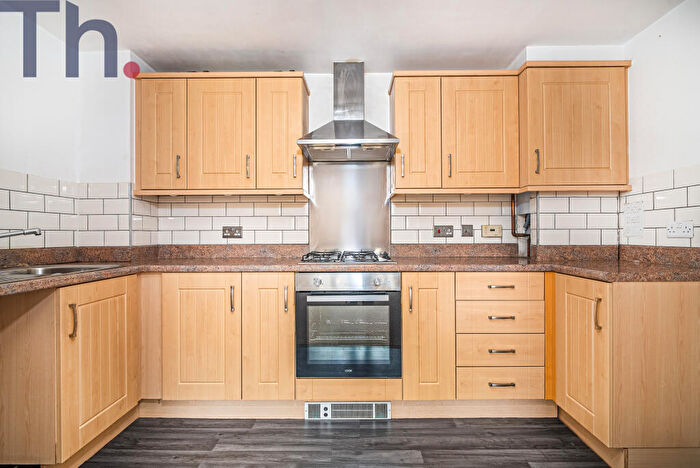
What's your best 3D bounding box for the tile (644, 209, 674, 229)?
[{"bbox_3d":[1.735,-0.085,1.743,0.010,0.100,0.190,0,0,0],"label":"tile"}]

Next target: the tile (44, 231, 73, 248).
[{"bbox_3d":[-1.770,0.033,1.894,0.010,0.100,0.195,0,0,0],"label":"tile"}]

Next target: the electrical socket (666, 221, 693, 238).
[{"bbox_3d":[1.700,-0.022,1.600,0.015,0.086,0.138,0,0,0],"label":"electrical socket"}]

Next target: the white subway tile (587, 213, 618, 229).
[{"bbox_3d":[1.608,-0.081,1.988,0.200,0.100,0.009,0,0,1],"label":"white subway tile"}]

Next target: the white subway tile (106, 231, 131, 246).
[{"bbox_3d":[-1.513,0.031,2.030,0.167,0.100,0.010,0,0,0],"label":"white subway tile"}]

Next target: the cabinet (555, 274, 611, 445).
[{"bbox_3d":[1.420,0.572,1.534,0.575,0.725,0.375,0,0,0],"label":"cabinet"}]

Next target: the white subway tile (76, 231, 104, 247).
[{"bbox_3d":[-1.685,0.031,2.030,0.172,0.100,0.010,0,0,0],"label":"white subway tile"}]

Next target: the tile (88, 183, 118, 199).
[{"bbox_3d":[-1.617,-0.281,2.043,0.198,0.100,0.010,0,0,0],"label":"tile"}]

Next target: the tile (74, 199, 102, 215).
[{"bbox_3d":[-1.690,-0.178,2.030,0.175,0.100,0.010,0,0,0],"label":"tile"}]

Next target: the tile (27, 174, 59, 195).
[{"bbox_3d":[-1.785,-0.278,1.816,0.010,0.100,0.193,0,0,0],"label":"tile"}]

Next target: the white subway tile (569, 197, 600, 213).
[{"bbox_3d":[1.497,-0.182,1.988,0.200,0.100,0.009,0,0,1],"label":"white subway tile"}]

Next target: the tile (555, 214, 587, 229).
[{"bbox_3d":[1.411,-0.078,1.985,0.200,0.100,0.010,0,0,0],"label":"tile"}]

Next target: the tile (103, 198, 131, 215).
[{"bbox_3d":[-1.516,-0.178,2.030,0.170,0.100,0.010,0,0,0],"label":"tile"}]

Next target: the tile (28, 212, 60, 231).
[{"bbox_3d":[-1.750,-0.073,1.776,0.009,0.100,0.198,0,0,0],"label":"tile"}]

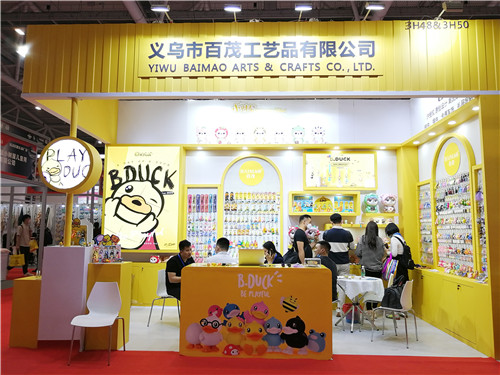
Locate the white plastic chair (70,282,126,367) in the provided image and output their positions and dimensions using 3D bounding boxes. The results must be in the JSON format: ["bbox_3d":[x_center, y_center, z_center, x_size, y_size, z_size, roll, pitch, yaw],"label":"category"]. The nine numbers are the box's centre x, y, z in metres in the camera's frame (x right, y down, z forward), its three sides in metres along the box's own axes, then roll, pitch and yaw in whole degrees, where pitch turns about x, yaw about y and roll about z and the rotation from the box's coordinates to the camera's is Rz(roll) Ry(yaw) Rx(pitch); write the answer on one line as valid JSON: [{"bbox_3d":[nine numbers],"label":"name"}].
[{"bbox_3d":[-1.764,1.573,4.583,0.470,0.820,0.550,0,-6,0],"label":"white plastic chair"}]

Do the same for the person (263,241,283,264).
[{"bbox_3d":[0.288,1.491,6.168,0.750,1.260,0.480,4,-7,-28],"label":"person"}]

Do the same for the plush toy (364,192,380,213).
[{"bbox_3d":[2.302,0.302,7.371,0.270,0.380,0.240,0,-6,5],"label":"plush toy"}]

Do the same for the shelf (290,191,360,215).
[{"bbox_3d":[1.404,0.319,7.448,1.315,0.453,0.300,0,-6,2],"label":"shelf"}]

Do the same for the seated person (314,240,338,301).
[{"bbox_3d":[0.903,1.433,5.684,0.800,1.280,0.500,-2,-7,19],"label":"seated person"}]

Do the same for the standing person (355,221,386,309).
[{"bbox_3d":[2.047,1.386,6.647,0.530,1.630,0.360,0,-6,5],"label":"standing person"}]

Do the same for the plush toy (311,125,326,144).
[{"bbox_3d":[1.379,-1.053,7.853,0.300,0.400,0.200,0,-6,2],"label":"plush toy"}]

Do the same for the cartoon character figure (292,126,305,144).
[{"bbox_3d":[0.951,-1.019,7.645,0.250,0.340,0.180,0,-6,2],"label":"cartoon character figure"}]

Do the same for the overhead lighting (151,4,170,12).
[{"bbox_3d":[-1.061,-2.132,4.661,0.210,0.070,0.130,0,-6,2],"label":"overhead lighting"}]

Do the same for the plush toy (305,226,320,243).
[{"bbox_3d":[1.163,0.912,7.258,0.290,0.380,0.240,1,-6,-6],"label":"plush toy"}]

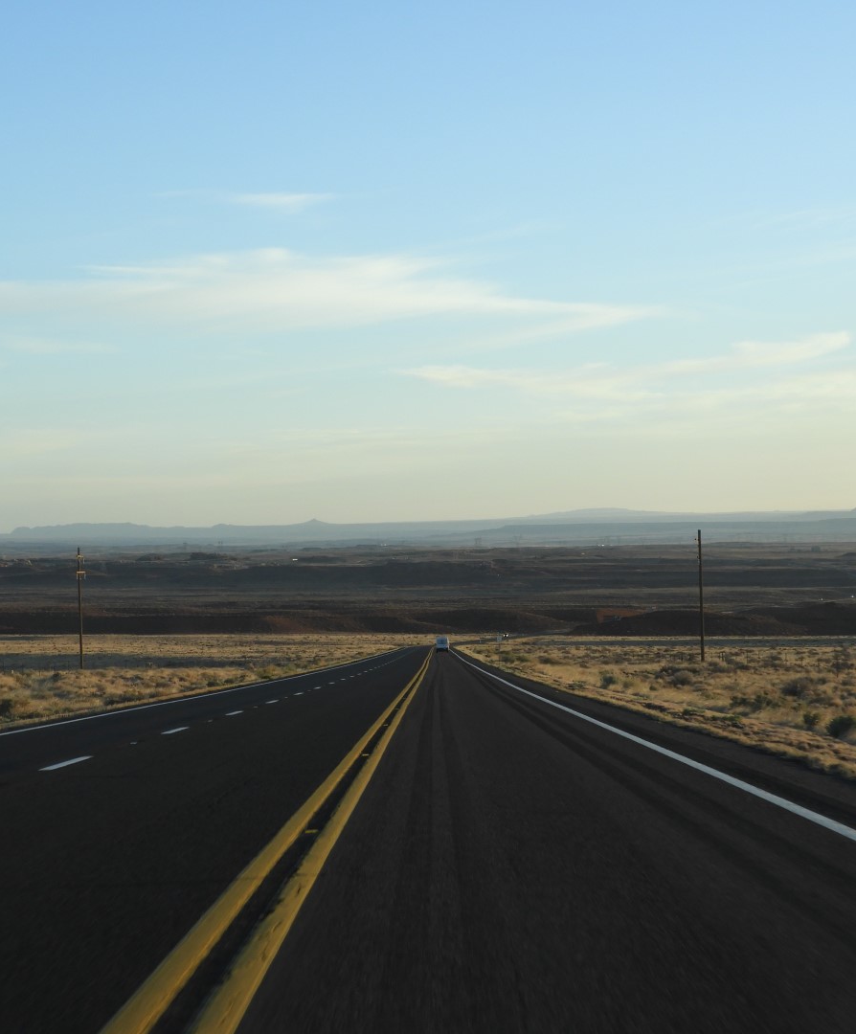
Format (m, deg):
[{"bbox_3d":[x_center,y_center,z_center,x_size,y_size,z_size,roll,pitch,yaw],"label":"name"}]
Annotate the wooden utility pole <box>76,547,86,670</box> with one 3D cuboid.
[{"bbox_3d":[-31.107,8.247,214.000,1.000,11.200,0.400,-1,0,-8],"label":"wooden utility pole"}]

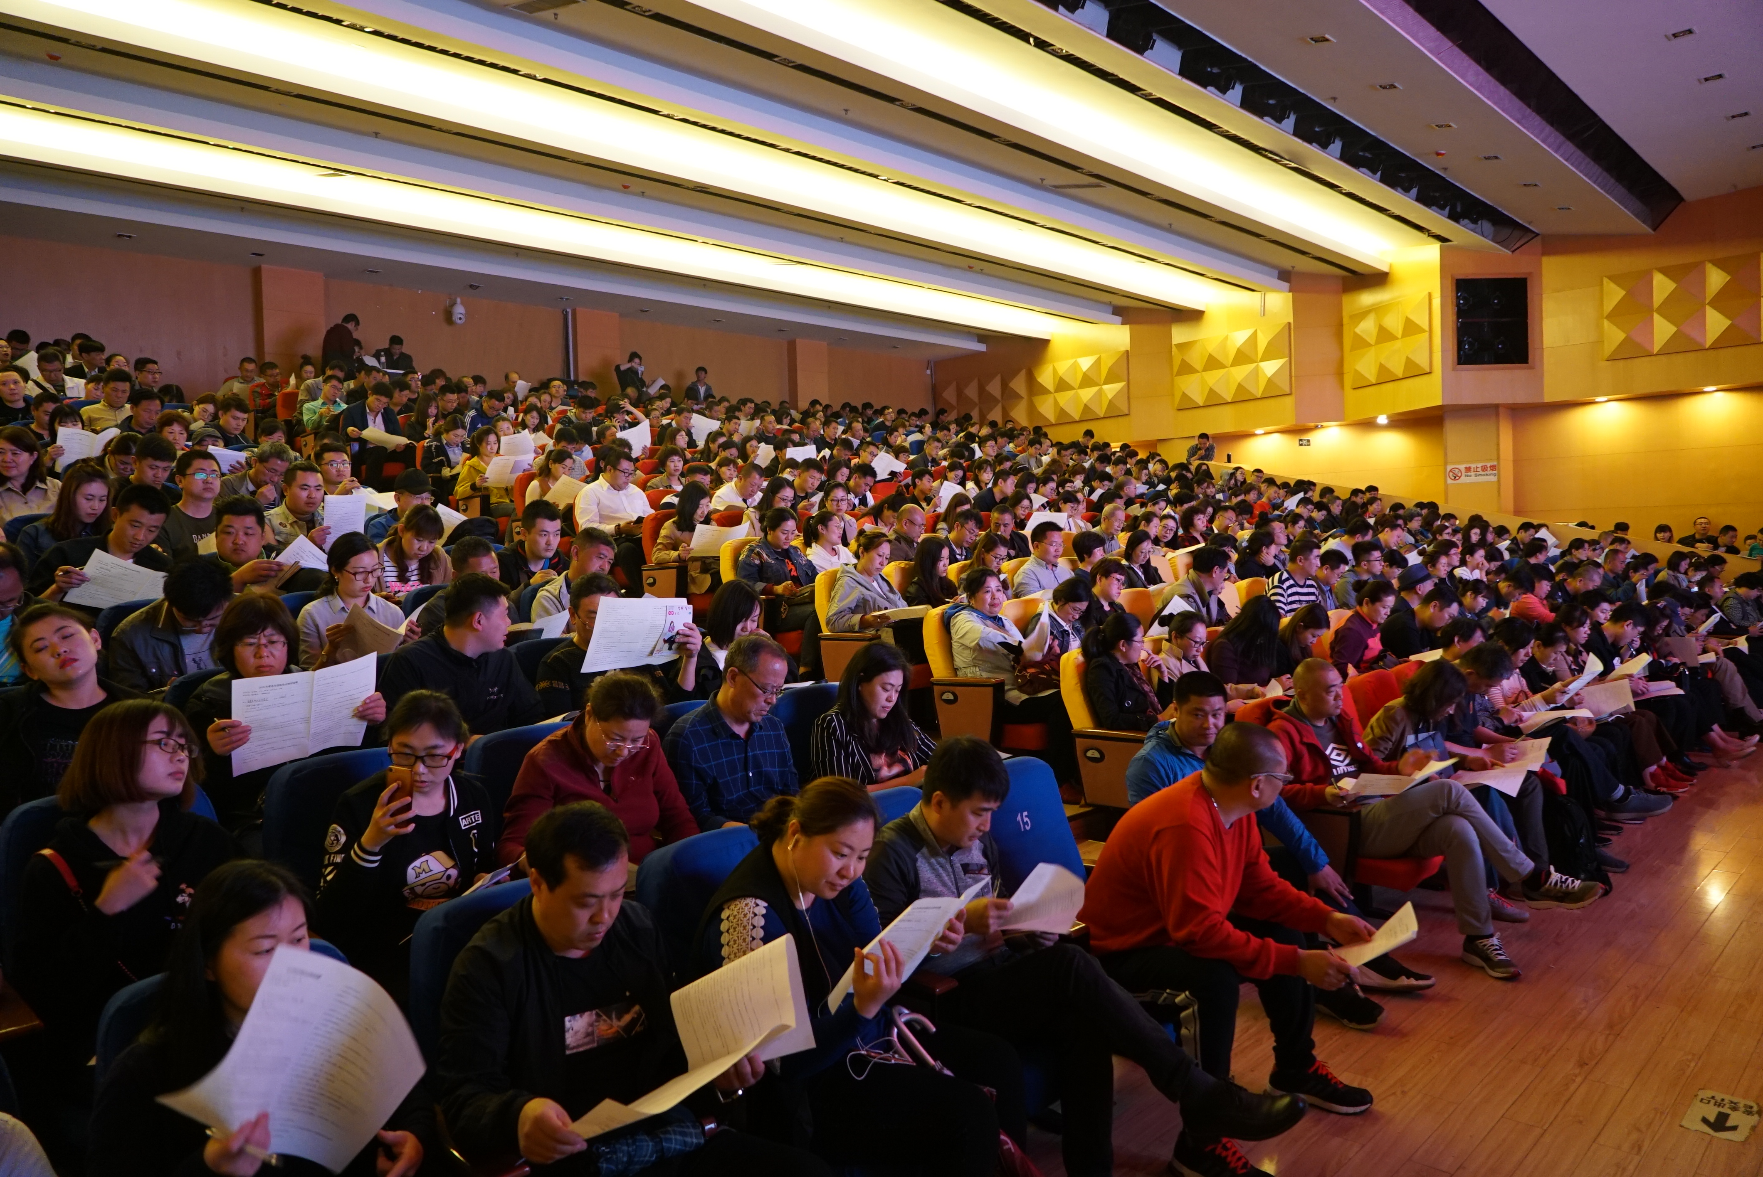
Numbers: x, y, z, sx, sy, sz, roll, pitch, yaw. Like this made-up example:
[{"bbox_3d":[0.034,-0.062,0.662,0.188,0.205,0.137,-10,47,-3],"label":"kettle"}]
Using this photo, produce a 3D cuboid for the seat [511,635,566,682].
[{"bbox_3d":[-1.006,0.680,4.138,0.620,0.960,0.520,0,3,45],"label":"seat"}]

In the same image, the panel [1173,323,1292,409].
[{"bbox_3d":[6.237,-3.964,21.070,0.200,1.220,2.450,-3,3,-36],"label":"panel"}]

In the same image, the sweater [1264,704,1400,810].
[{"bbox_3d":[1.959,0.761,5.122,0.500,0.560,0.430,-3,3,-34],"label":"sweater"}]

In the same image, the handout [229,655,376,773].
[{"bbox_3d":[-1.469,0.322,2.990,0.375,0.285,0.060,-4,32,-41],"label":"handout"}]

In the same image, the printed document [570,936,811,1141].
[{"bbox_3d":[-0.312,0.735,1.950,0.380,0.220,0.120,-23,44,-35],"label":"printed document"}]

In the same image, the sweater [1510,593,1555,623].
[{"bbox_3d":[5.700,0.268,10.255,0.420,0.520,0.480,0,3,44],"label":"sweater"}]

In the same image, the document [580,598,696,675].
[{"bbox_3d":[-0.920,0.179,4.425,0.030,0.297,0.420,16,9,43],"label":"document"}]

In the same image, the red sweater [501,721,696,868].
[{"bbox_3d":[-0.817,0.692,3.510,0.500,0.560,0.390,-3,3,-38],"label":"red sweater"}]

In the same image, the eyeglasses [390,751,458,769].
[{"bbox_3d":[-1.020,0.379,2.620,0.140,0.042,0.140,-2,2,-11],"label":"eyeglasses"}]

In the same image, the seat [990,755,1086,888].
[{"bbox_3d":[0.594,1.079,3.760,0.640,1.000,0.560,0,3,44],"label":"seat"}]

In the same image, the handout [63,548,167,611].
[{"bbox_3d":[-3.020,0.011,4.761,0.420,0.290,0.030,28,20,-29],"label":"handout"}]

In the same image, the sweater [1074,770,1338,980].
[{"bbox_3d":[0.839,0.732,3.080,0.580,0.510,0.480,-1,3,33],"label":"sweater"}]

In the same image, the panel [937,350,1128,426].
[{"bbox_3d":[3.076,-3.986,24.467,0.200,1.260,4.900,-4,3,-42],"label":"panel"}]

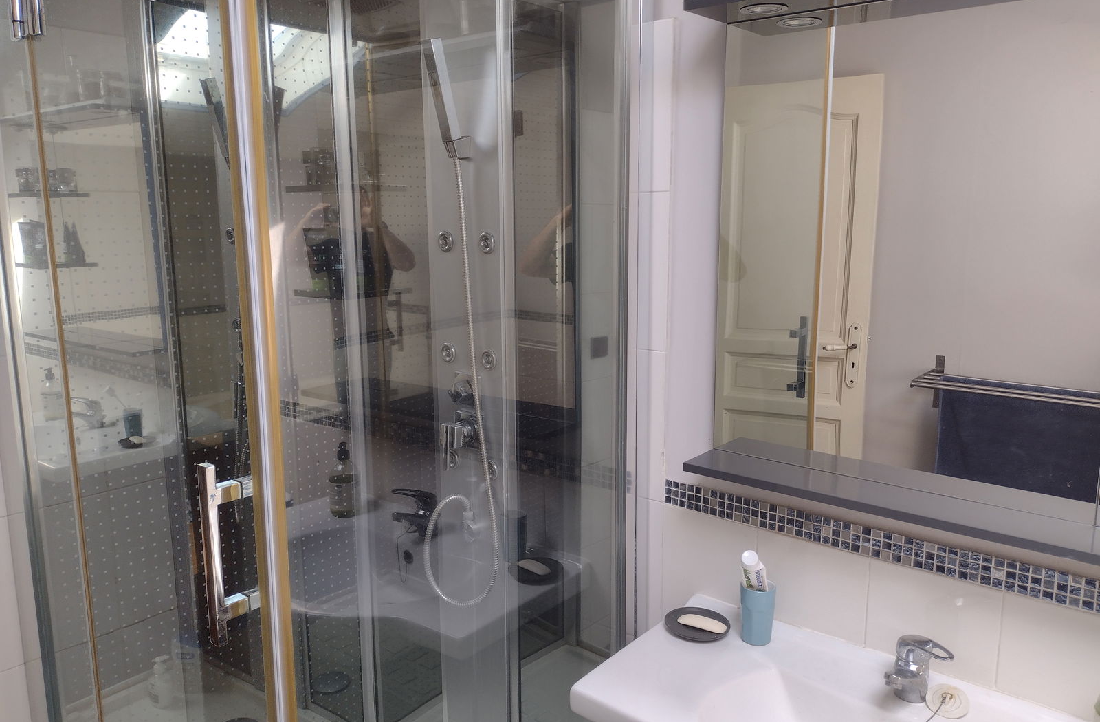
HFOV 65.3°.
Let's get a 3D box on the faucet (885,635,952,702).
[{"bbox_3d":[0.536,0.467,1.247,0.095,0.106,0.140,8,13,40],"label":"faucet"}]

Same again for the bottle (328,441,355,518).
[{"bbox_3d":[-0.499,0.281,2.057,0.070,0.182,0.070,1,10,5],"label":"bottle"}]

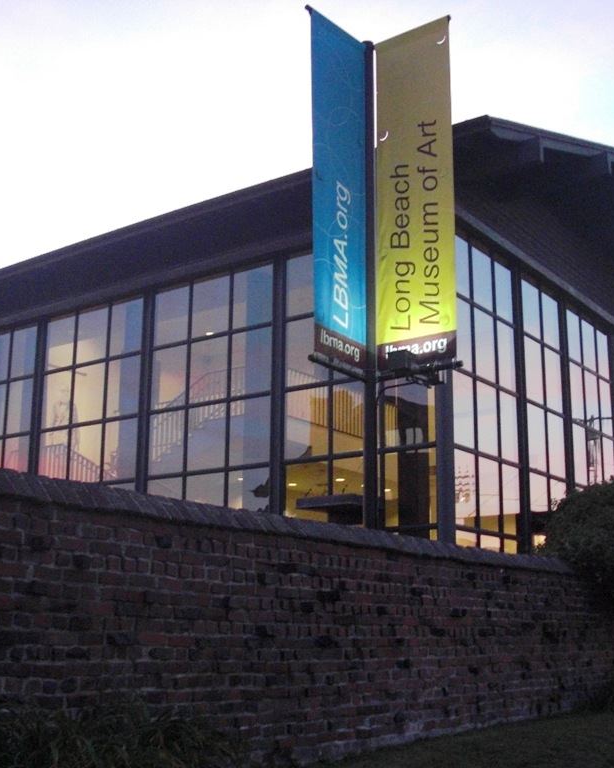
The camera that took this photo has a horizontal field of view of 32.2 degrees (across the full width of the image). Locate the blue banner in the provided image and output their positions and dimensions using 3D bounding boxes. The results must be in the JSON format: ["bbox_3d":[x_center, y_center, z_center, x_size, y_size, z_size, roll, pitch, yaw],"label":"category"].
[{"bbox_3d":[0.270,-1.584,8.619,0.050,2.900,0.770,-9,-17,35],"label":"blue banner"}]

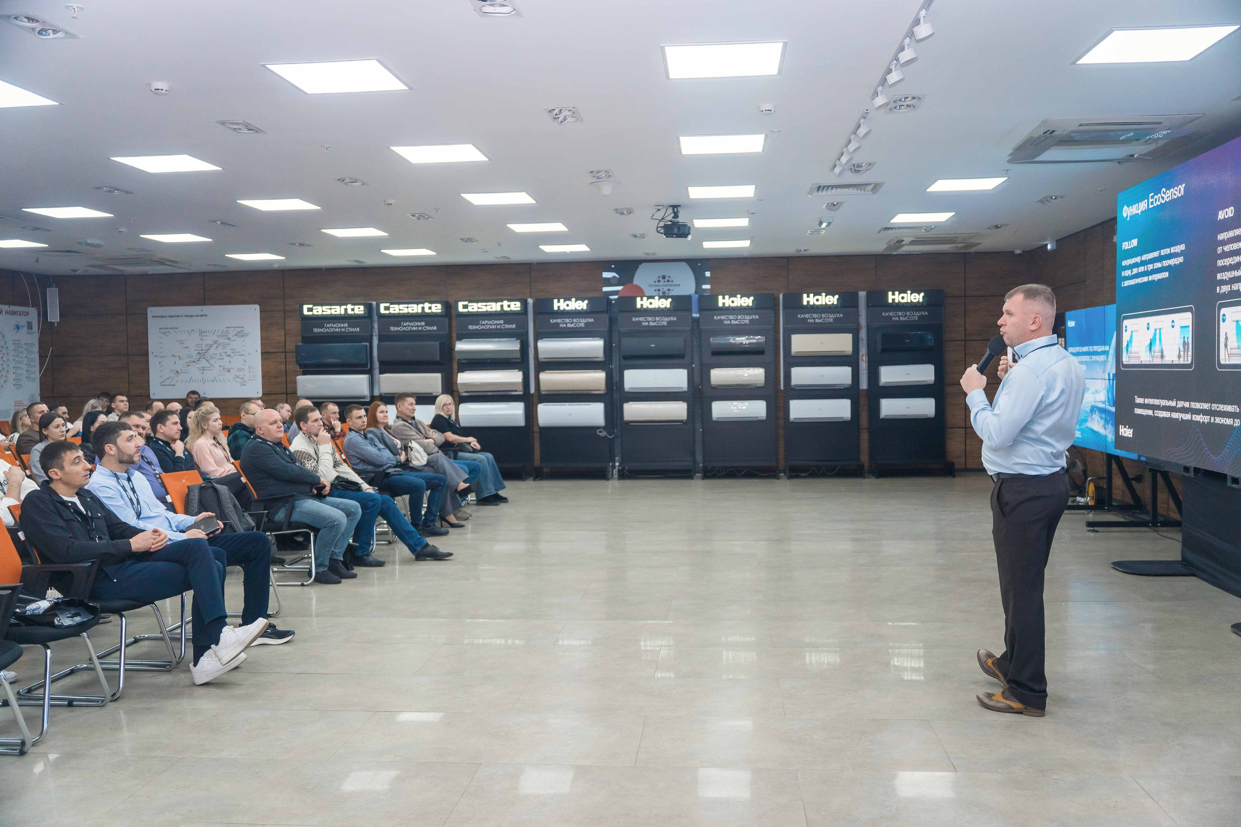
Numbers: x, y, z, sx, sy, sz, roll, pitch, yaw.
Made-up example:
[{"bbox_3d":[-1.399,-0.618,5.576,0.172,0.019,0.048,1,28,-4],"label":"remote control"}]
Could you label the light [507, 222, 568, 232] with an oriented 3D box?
[{"bbox_3d":[-0.897,-2.043,11.332,0.590,0.040,0.580,-1,2,6],"label":"light"}]

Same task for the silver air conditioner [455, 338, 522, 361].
[{"bbox_3d":[-1.801,-0.878,14.301,0.907,0.307,0.225,-1,2,6],"label":"silver air conditioner"}]

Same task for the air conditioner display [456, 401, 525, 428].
[{"bbox_3d":[-1.772,0.014,14.511,0.935,0.330,0.220,-1,2,6],"label":"air conditioner display"}]

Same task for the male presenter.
[{"bbox_3d":[1.712,0.347,4.426,0.530,1.790,0.520,1,3,37],"label":"male presenter"}]

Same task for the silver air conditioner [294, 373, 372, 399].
[{"bbox_3d":[-4.147,-0.375,14.953,1.000,0.345,0.210,-1,2,5],"label":"silver air conditioner"}]

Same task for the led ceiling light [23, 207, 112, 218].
[{"bbox_3d":[-5.235,-1.914,9.823,0.590,0.030,0.590,-1,2,6],"label":"led ceiling light"}]

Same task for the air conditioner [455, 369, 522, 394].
[{"bbox_3d":[-1.787,-0.424,14.188,0.877,0.320,0.222,-1,2,6],"label":"air conditioner"}]

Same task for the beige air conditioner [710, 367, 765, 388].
[{"bbox_3d":[1.587,-0.484,13.984,0.722,0.265,0.205,-1,2,6],"label":"beige air conditioner"}]

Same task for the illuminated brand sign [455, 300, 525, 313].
[{"bbox_3d":[-1.825,-1.498,14.521,0.885,0.155,0.060,-1,2,6],"label":"illuminated brand sign"}]

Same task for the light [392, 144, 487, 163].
[{"bbox_3d":[-1.301,-1.891,7.512,0.590,0.040,0.580,-1,2,6],"label":"light"}]

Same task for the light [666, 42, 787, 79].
[{"bbox_3d":[0.514,-1.758,5.146,0.595,0.030,0.595,0,2,5],"label":"light"}]

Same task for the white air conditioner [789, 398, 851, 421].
[{"bbox_3d":[2.679,-0.045,13.894,0.805,0.295,0.200,-1,2,6],"label":"white air conditioner"}]

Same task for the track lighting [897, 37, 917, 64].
[{"bbox_3d":[1.311,-1.649,4.710,0.095,0.130,0.095,0,2,5],"label":"track lighting"}]

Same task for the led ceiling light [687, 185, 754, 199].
[{"bbox_3d":[0.895,-1.959,9.149,0.595,0.030,0.595,-1,2,6],"label":"led ceiling light"}]

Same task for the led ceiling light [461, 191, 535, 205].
[{"bbox_3d":[-1.103,-1.968,9.445,0.590,0.040,0.580,-1,2,6],"label":"led ceiling light"}]

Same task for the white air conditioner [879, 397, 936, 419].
[{"bbox_3d":[3.817,-0.072,13.781,0.699,0.268,0.200,-1,2,6],"label":"white air conditioner"}]

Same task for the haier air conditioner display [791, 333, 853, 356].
[{"bbox_3d":[2.666,-0.903,13.679,0.790,0.280,0.200,0,2,7],"label":"haier air conditioner display"}]

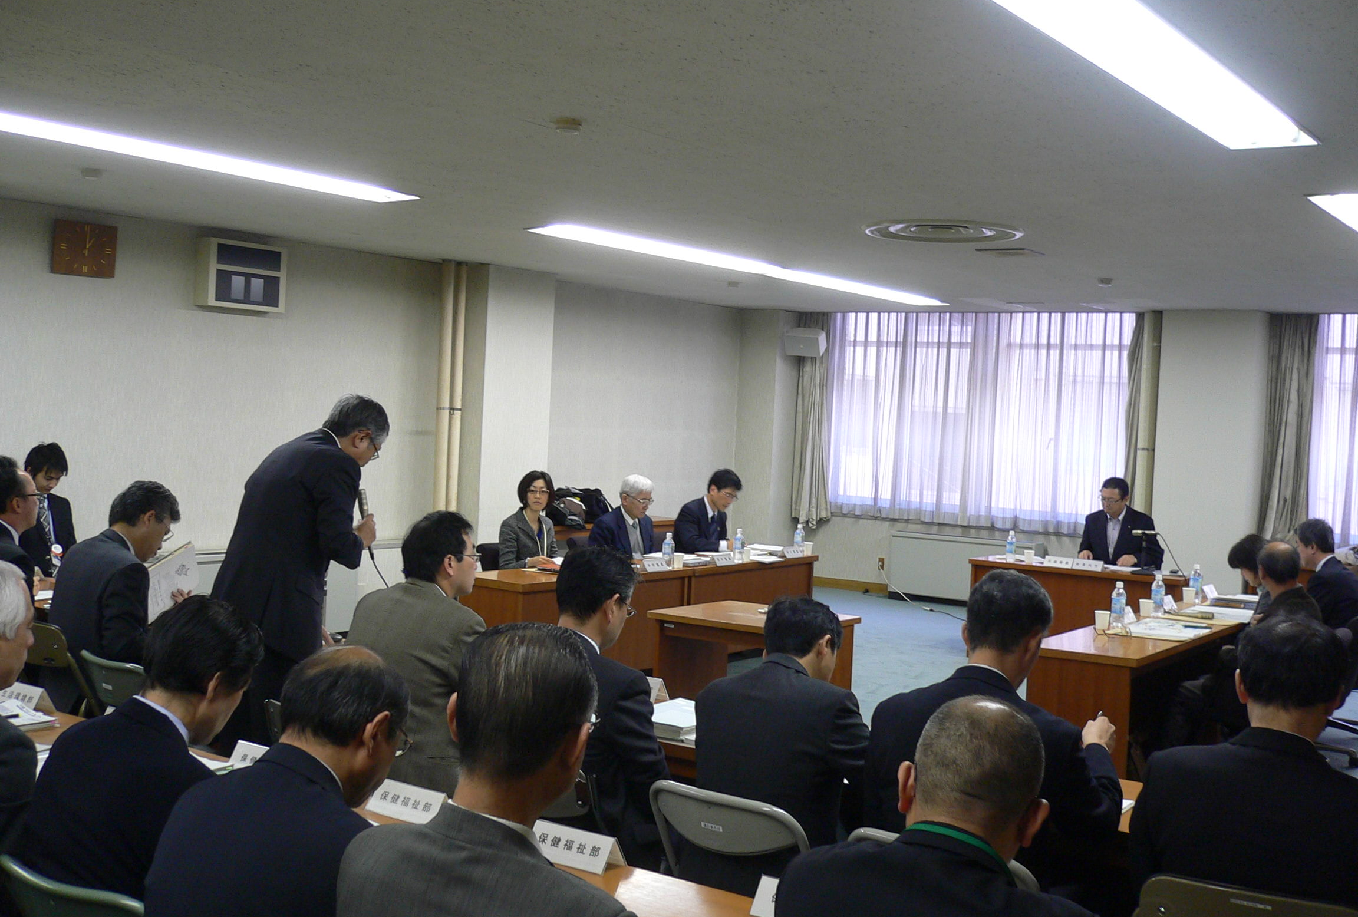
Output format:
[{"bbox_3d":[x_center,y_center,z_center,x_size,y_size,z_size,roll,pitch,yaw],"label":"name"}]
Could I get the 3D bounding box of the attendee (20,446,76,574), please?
[{"bbox_3d":[-3.119,0.604,7.941,0.800,1.290,0.500,4,2,33],"label":"attendee"}]

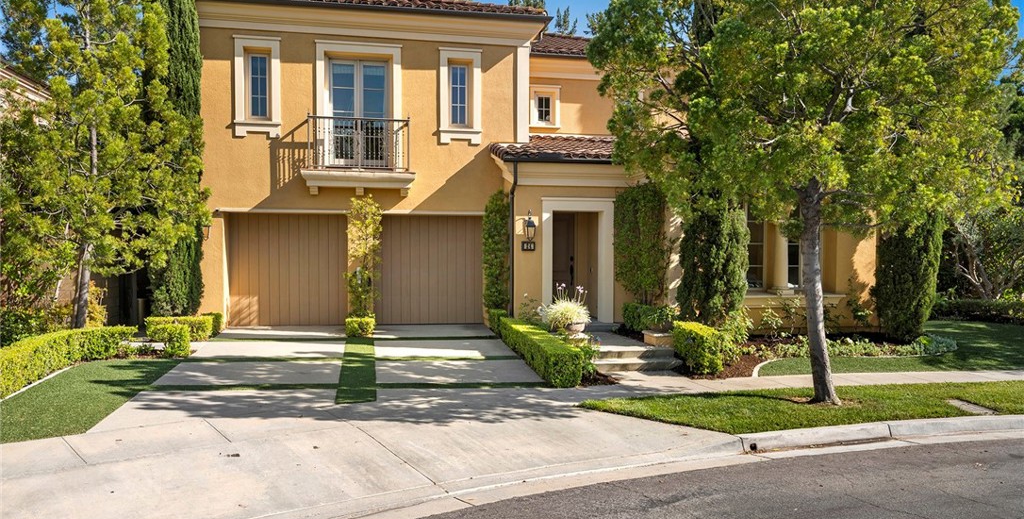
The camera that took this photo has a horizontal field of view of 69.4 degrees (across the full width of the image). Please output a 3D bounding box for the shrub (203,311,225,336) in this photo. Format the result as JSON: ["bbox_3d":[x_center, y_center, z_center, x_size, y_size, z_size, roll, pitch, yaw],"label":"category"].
[{"bbox_3d":[-5.940,1.262,14.343,0.410,0.420,0.800,0,1,-11],"label":"shrub"}]

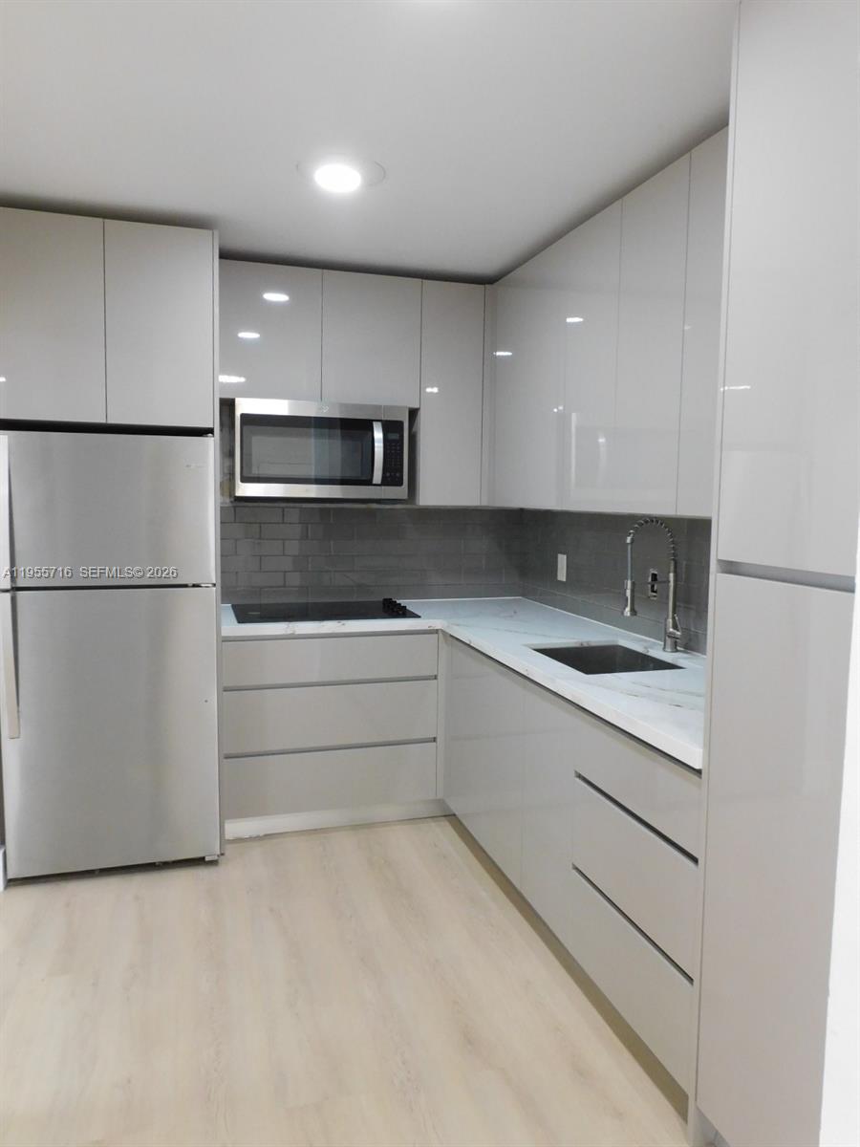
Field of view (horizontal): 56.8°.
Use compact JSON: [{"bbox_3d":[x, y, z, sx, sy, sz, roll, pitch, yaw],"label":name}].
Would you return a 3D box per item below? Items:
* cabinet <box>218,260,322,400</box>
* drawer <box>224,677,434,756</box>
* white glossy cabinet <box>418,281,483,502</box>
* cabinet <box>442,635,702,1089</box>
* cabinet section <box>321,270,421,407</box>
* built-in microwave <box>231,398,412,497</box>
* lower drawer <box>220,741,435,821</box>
[{"bbox_3d":[-0.731,-1.045,3.563,0.445,0.569,0.336,-1,6,-17],"label":"cabinet"},{"bbox_3d":[-0.475,0.575,3.598,0.901,0.263,0.520,-1,6,-17],"label":"drawer"},{"bbox_3d":[0.054,-0.835,3.820,0.301,1.014,0.336,-1,6,-17],"label":"white glossy cabinet"},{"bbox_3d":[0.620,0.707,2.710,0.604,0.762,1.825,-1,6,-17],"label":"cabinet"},{"bbox_3d":[-0.304,-1.057,3.713,0.449,0.571,0.350,-1,6,-17],"label":"cabinet section"},{"bbox_3d":[-0.512,-0.550,3.643,0.756,0.414,0.405,-1,6,-17],"label":"built-in microwave"},{"bbox_3d":[-0.479,0.852,3.625,0.901,0.261,0.520,-1,6,-17],"label":"lower drawer"}]

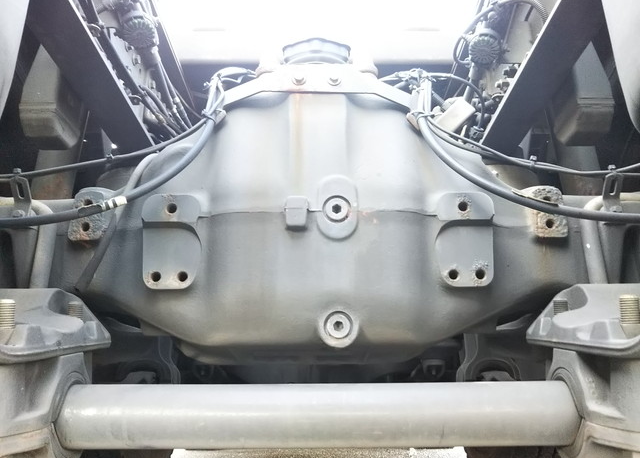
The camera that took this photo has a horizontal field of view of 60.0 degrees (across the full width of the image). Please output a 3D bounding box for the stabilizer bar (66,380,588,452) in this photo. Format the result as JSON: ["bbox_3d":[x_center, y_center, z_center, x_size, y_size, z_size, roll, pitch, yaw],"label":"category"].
[{"bbox_3d":[-0.002,0.231,0.687,0.630,0.077,0.077,0,-9,0],"label":"stabilizer bar"}]

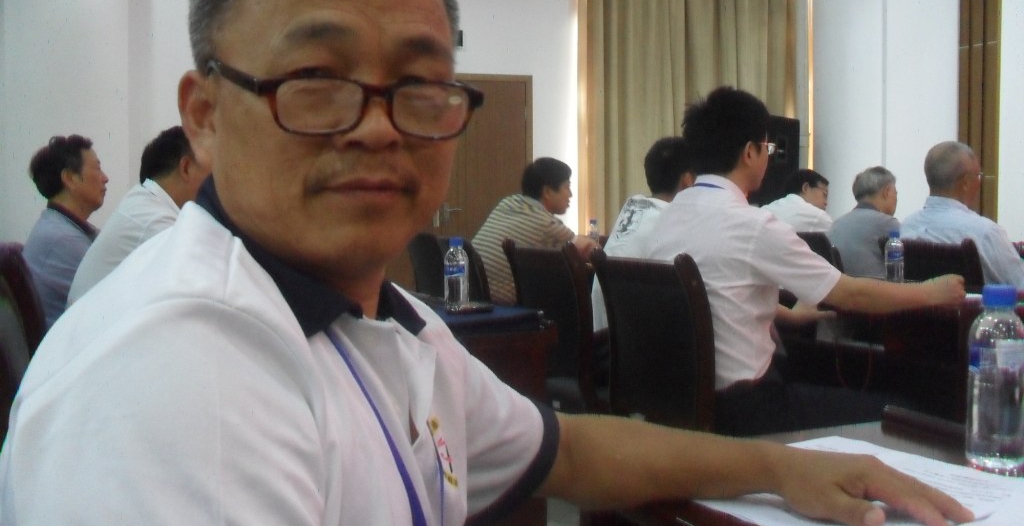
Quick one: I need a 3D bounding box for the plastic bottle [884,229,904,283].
[{"bbox_3d":[1.320,-0.021,3.574,0.062,0.183,0.062,-1,3,-22],"label":"plastic bottle"}]

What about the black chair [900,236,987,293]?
[{"bbox_3d":[1.683,0.351,3.809,0.580,0.920,0.500,-1,3,-24],"label":"black chair"}]

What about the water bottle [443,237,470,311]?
[{"bbox_3d":[-0.137,0.027,2.575,0.061,0.183,0.061,0,3,0],"label":"water bottle"}]

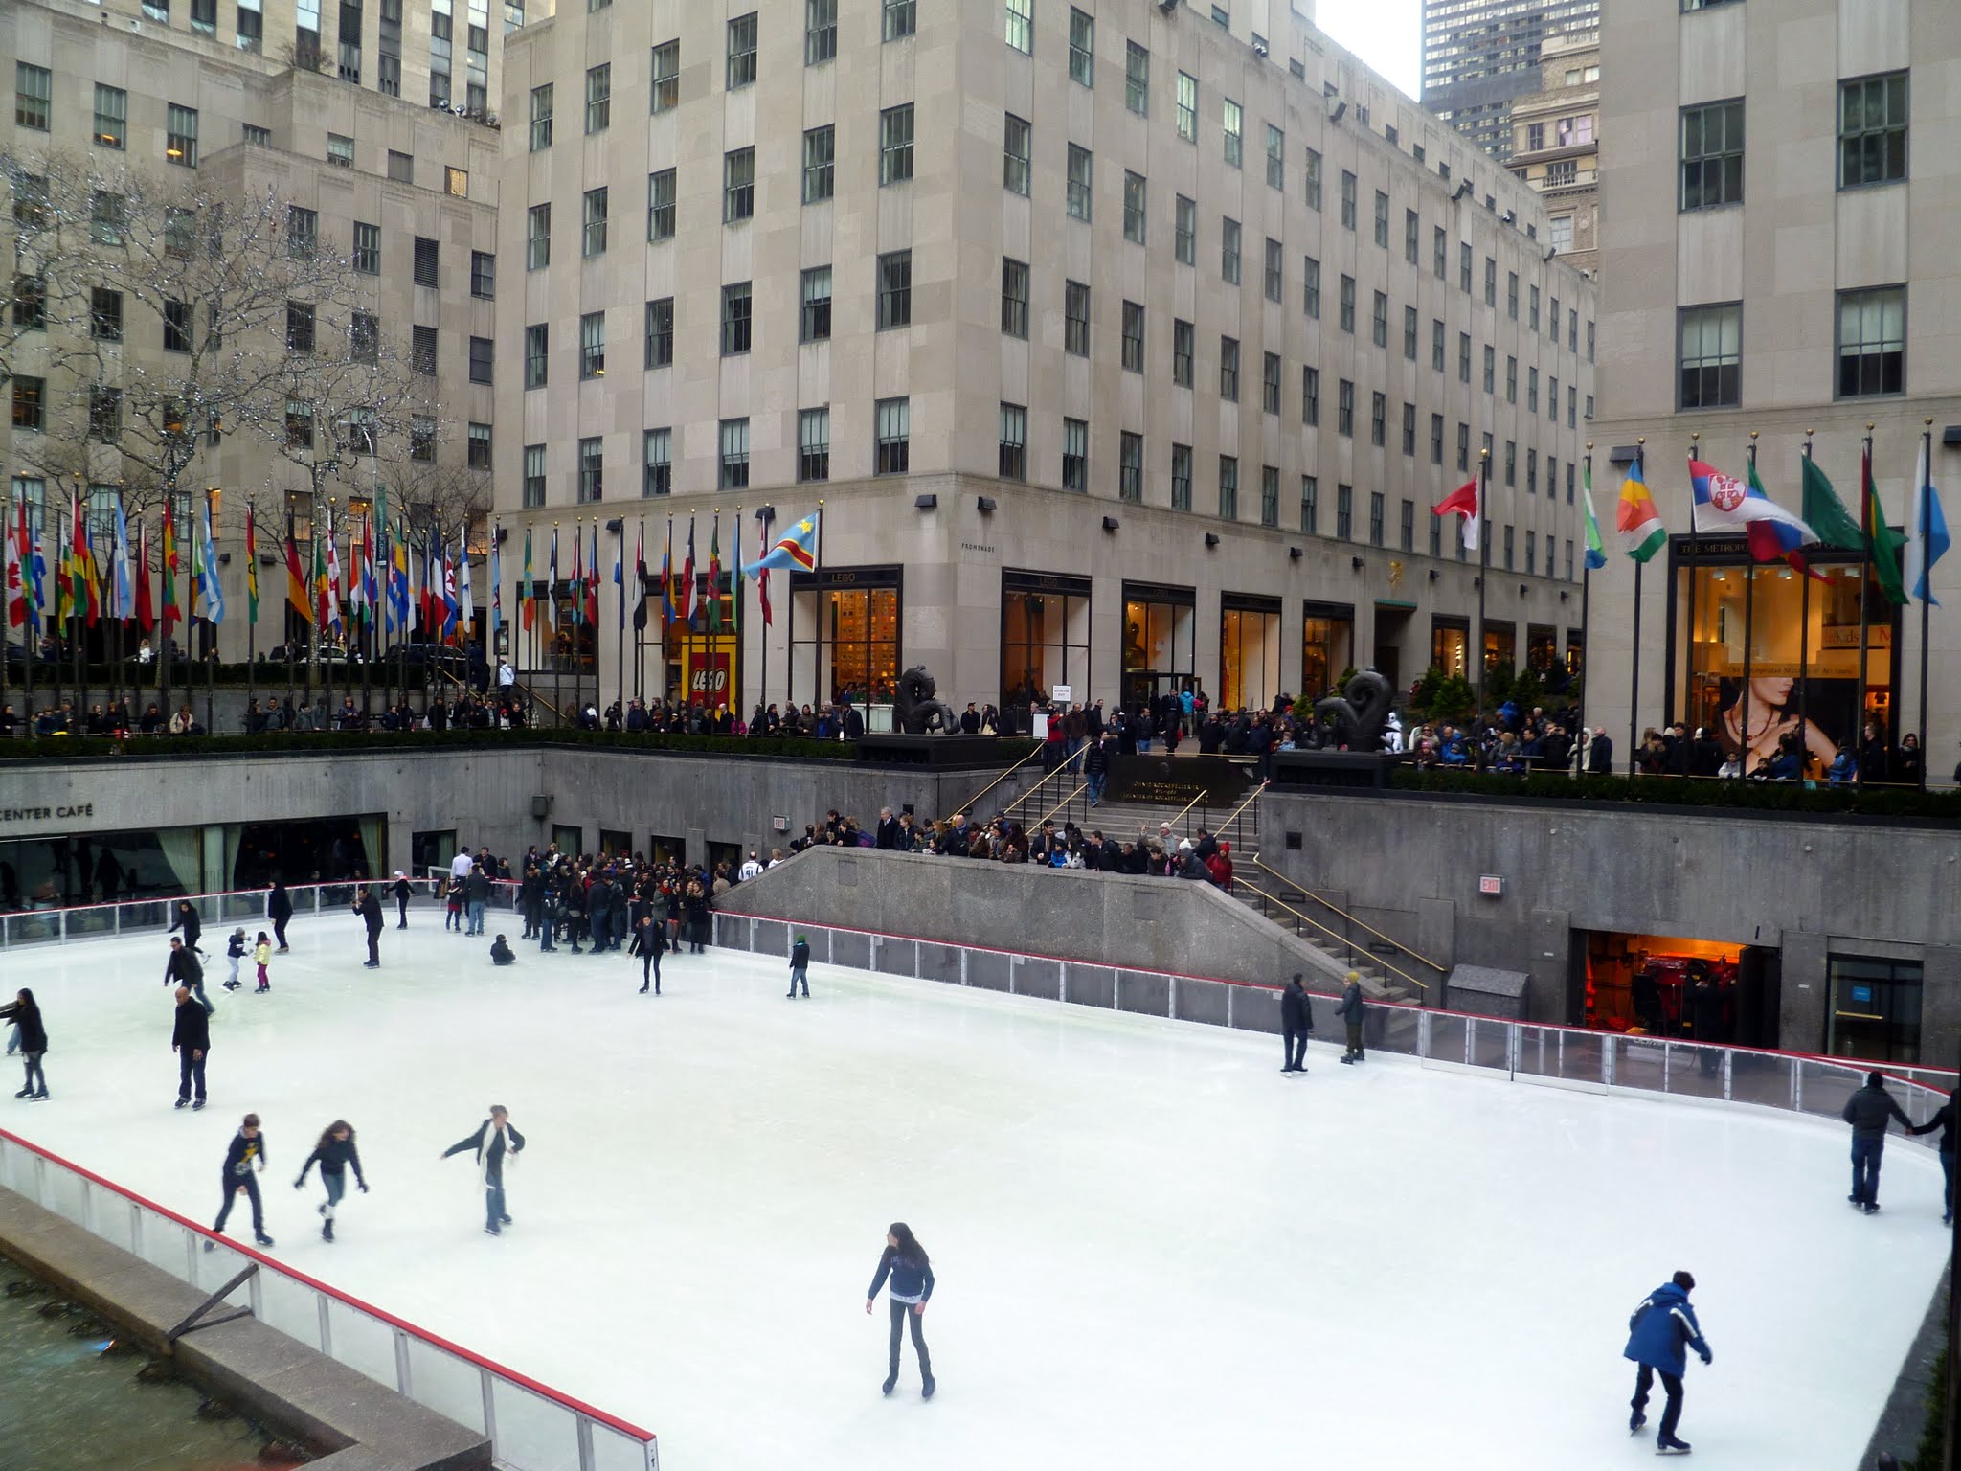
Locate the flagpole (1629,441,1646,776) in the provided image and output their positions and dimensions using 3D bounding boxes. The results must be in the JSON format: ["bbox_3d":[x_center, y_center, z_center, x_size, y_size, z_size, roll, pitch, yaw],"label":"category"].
[{"bbox_3d":[12.040,-2.235,29.086,0.140,6.467,0.140,2,3,38],"label":"flagpole"}]

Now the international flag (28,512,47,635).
[{"bbox_3d":[-26.779,-4.659,45.085,0.500,3.350,0.400,0,2,-31],"label":"international flag"}]

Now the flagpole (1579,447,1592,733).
[{"bbox_3d":[11.307,-2.254,29.654,0.140,6.441,0.140,2,3,38],"label":"flagpole"}]

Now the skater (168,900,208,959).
[{"bbox_3d":[-17.024,4.266,34.091,0.620,1.520,0.800,3,3,41],"label":"skater"}]

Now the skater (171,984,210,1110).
[{"bbox_3d":[-11.640,4.563,23.354,0.580,1.770,0.480,1,2,11],"label":"skater"}]

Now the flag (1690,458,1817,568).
[{"bbox_3d":[13.583,-3.914,27.850,2.152,1.829,0.550,2,2,30],"label":"flag"}]

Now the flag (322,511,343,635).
[{"bbox_3d":[-17.745,-4.468,43.435,0.545,3.223,0.400,0,2,-22],"label":"flag"}]

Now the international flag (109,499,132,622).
[{"bbox_3d":[-21.148,-4.297,39.031,0.565,3.008,0.400,0,2,-28],"label":"international flag"}]

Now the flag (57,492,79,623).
[{"bbox_3d":[-23.915,-4.659,41.582,0.502,3.373,0.420,0,2,-30],"label":"flag"}]

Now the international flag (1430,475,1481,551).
[{"bbox_3d":[9.440,-4.416,31.530,0.974,1.530,0.400,1,2,16],"label":"international flag"}]

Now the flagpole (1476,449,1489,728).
[{"bbox_3d":[9.727,-2.340,30.877,0.140,6.478,0.140,2,3,38],"label":"flagpole"}]

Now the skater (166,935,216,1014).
[{"bbox_3d":[-14.679,4.452,29.481,0.650,1.480,0.800,2,2,31],"label":"skater"}]

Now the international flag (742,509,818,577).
[{"bbox_3d":[-5.672,-5.455,45.004,2.100,1.880,0.500,1,2,-7],"label":"international flag"}]

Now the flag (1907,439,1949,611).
[{"bbox_3d":[15.673,-3.548,26.238,0.608,2.787,0.450,2,2,31],"label":"flag"}]

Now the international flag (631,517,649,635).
[{"bbox_3d":[-9.999,-4.651,46.532,0.539,3.276,0.380,0,2,-12],"label":"international flag"}]

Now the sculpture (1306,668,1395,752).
[{"bbox_3d":[7.991,-0.579,34.262,1.750,1.820,0.950,2,2,38],"label":"sculpture"}]

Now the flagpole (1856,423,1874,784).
[{"bbox_3d":[15.755,-2.051,28.274,0.140,7.000,0.140,2,2,38],"label":"flagpole"}]

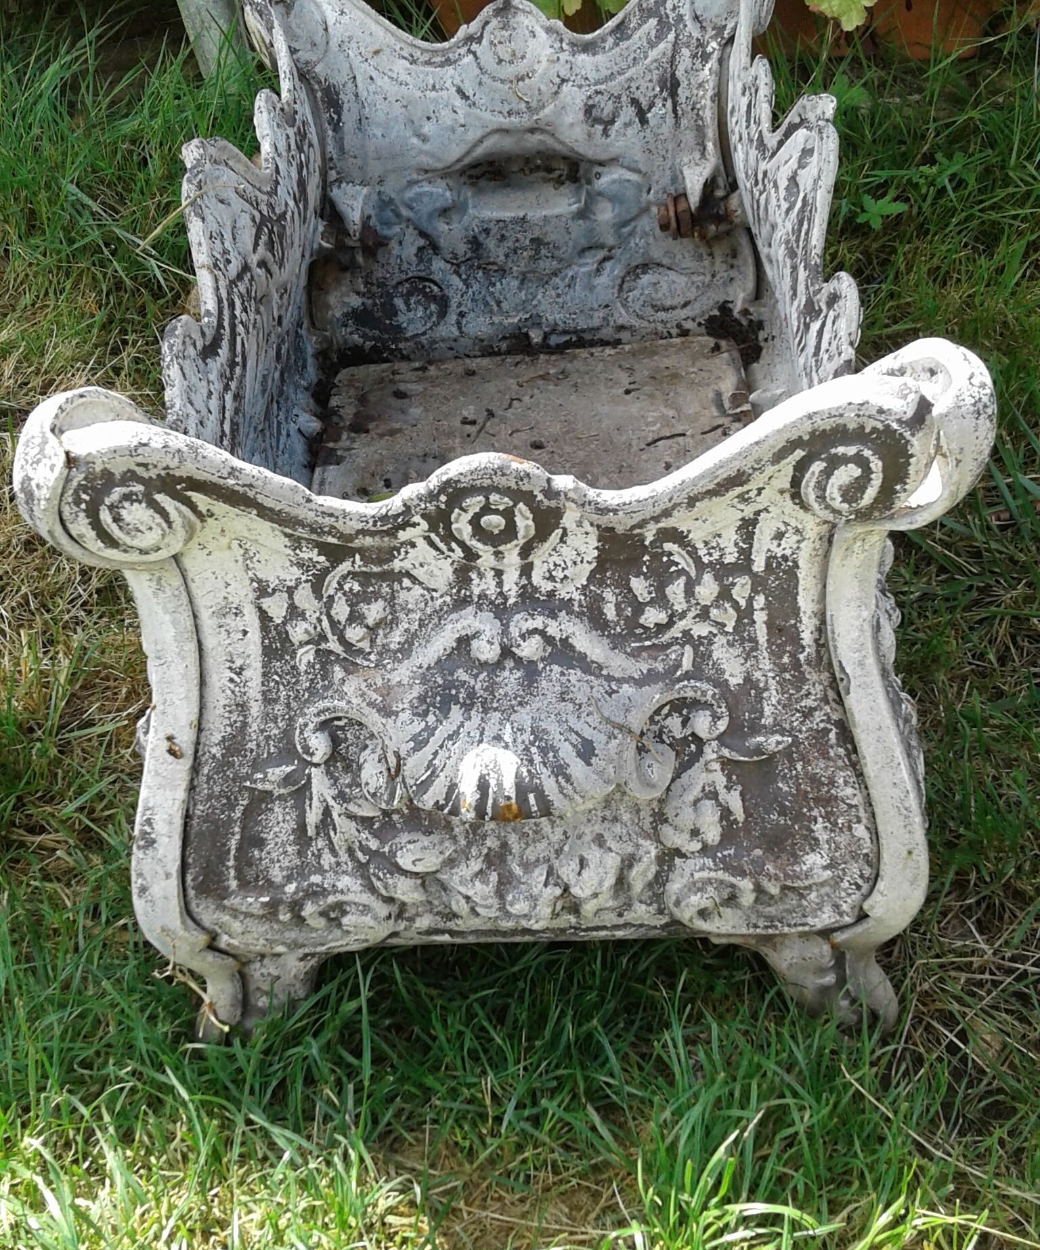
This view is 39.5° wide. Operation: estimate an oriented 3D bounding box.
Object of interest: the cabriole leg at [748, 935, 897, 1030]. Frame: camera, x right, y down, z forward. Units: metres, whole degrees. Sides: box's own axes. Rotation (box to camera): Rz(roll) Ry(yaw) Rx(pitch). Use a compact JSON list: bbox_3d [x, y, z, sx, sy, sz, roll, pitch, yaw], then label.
[{"bbox_3d":[0.142,0.152,0.692,0.070,0.071,0.057,-2,40,2],"label":"cabriole leg"}]

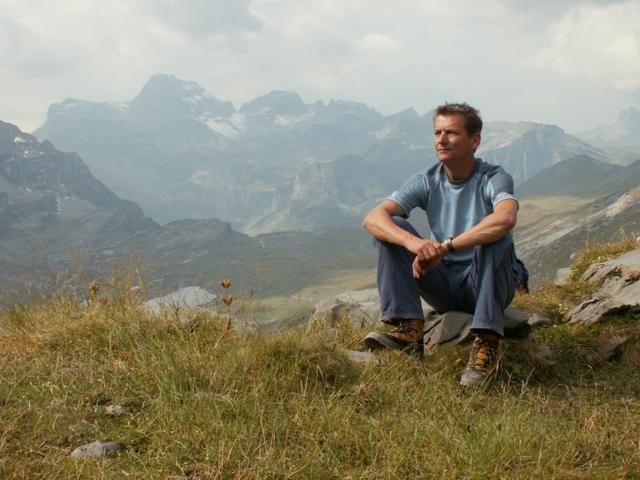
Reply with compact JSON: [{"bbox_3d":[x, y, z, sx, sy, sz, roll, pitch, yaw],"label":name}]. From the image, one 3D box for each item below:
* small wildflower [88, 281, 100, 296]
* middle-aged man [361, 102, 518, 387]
[{"bbox_3d":[-0.943,0.203,5.800,0.050,0.067,0.050,0,3,0],"label":"small wildflower"},{"bbox_3d":[0.457,-0.008,5.300,0.620,1.040,0.750,1,3,18],"label":"middle-aged man"}]

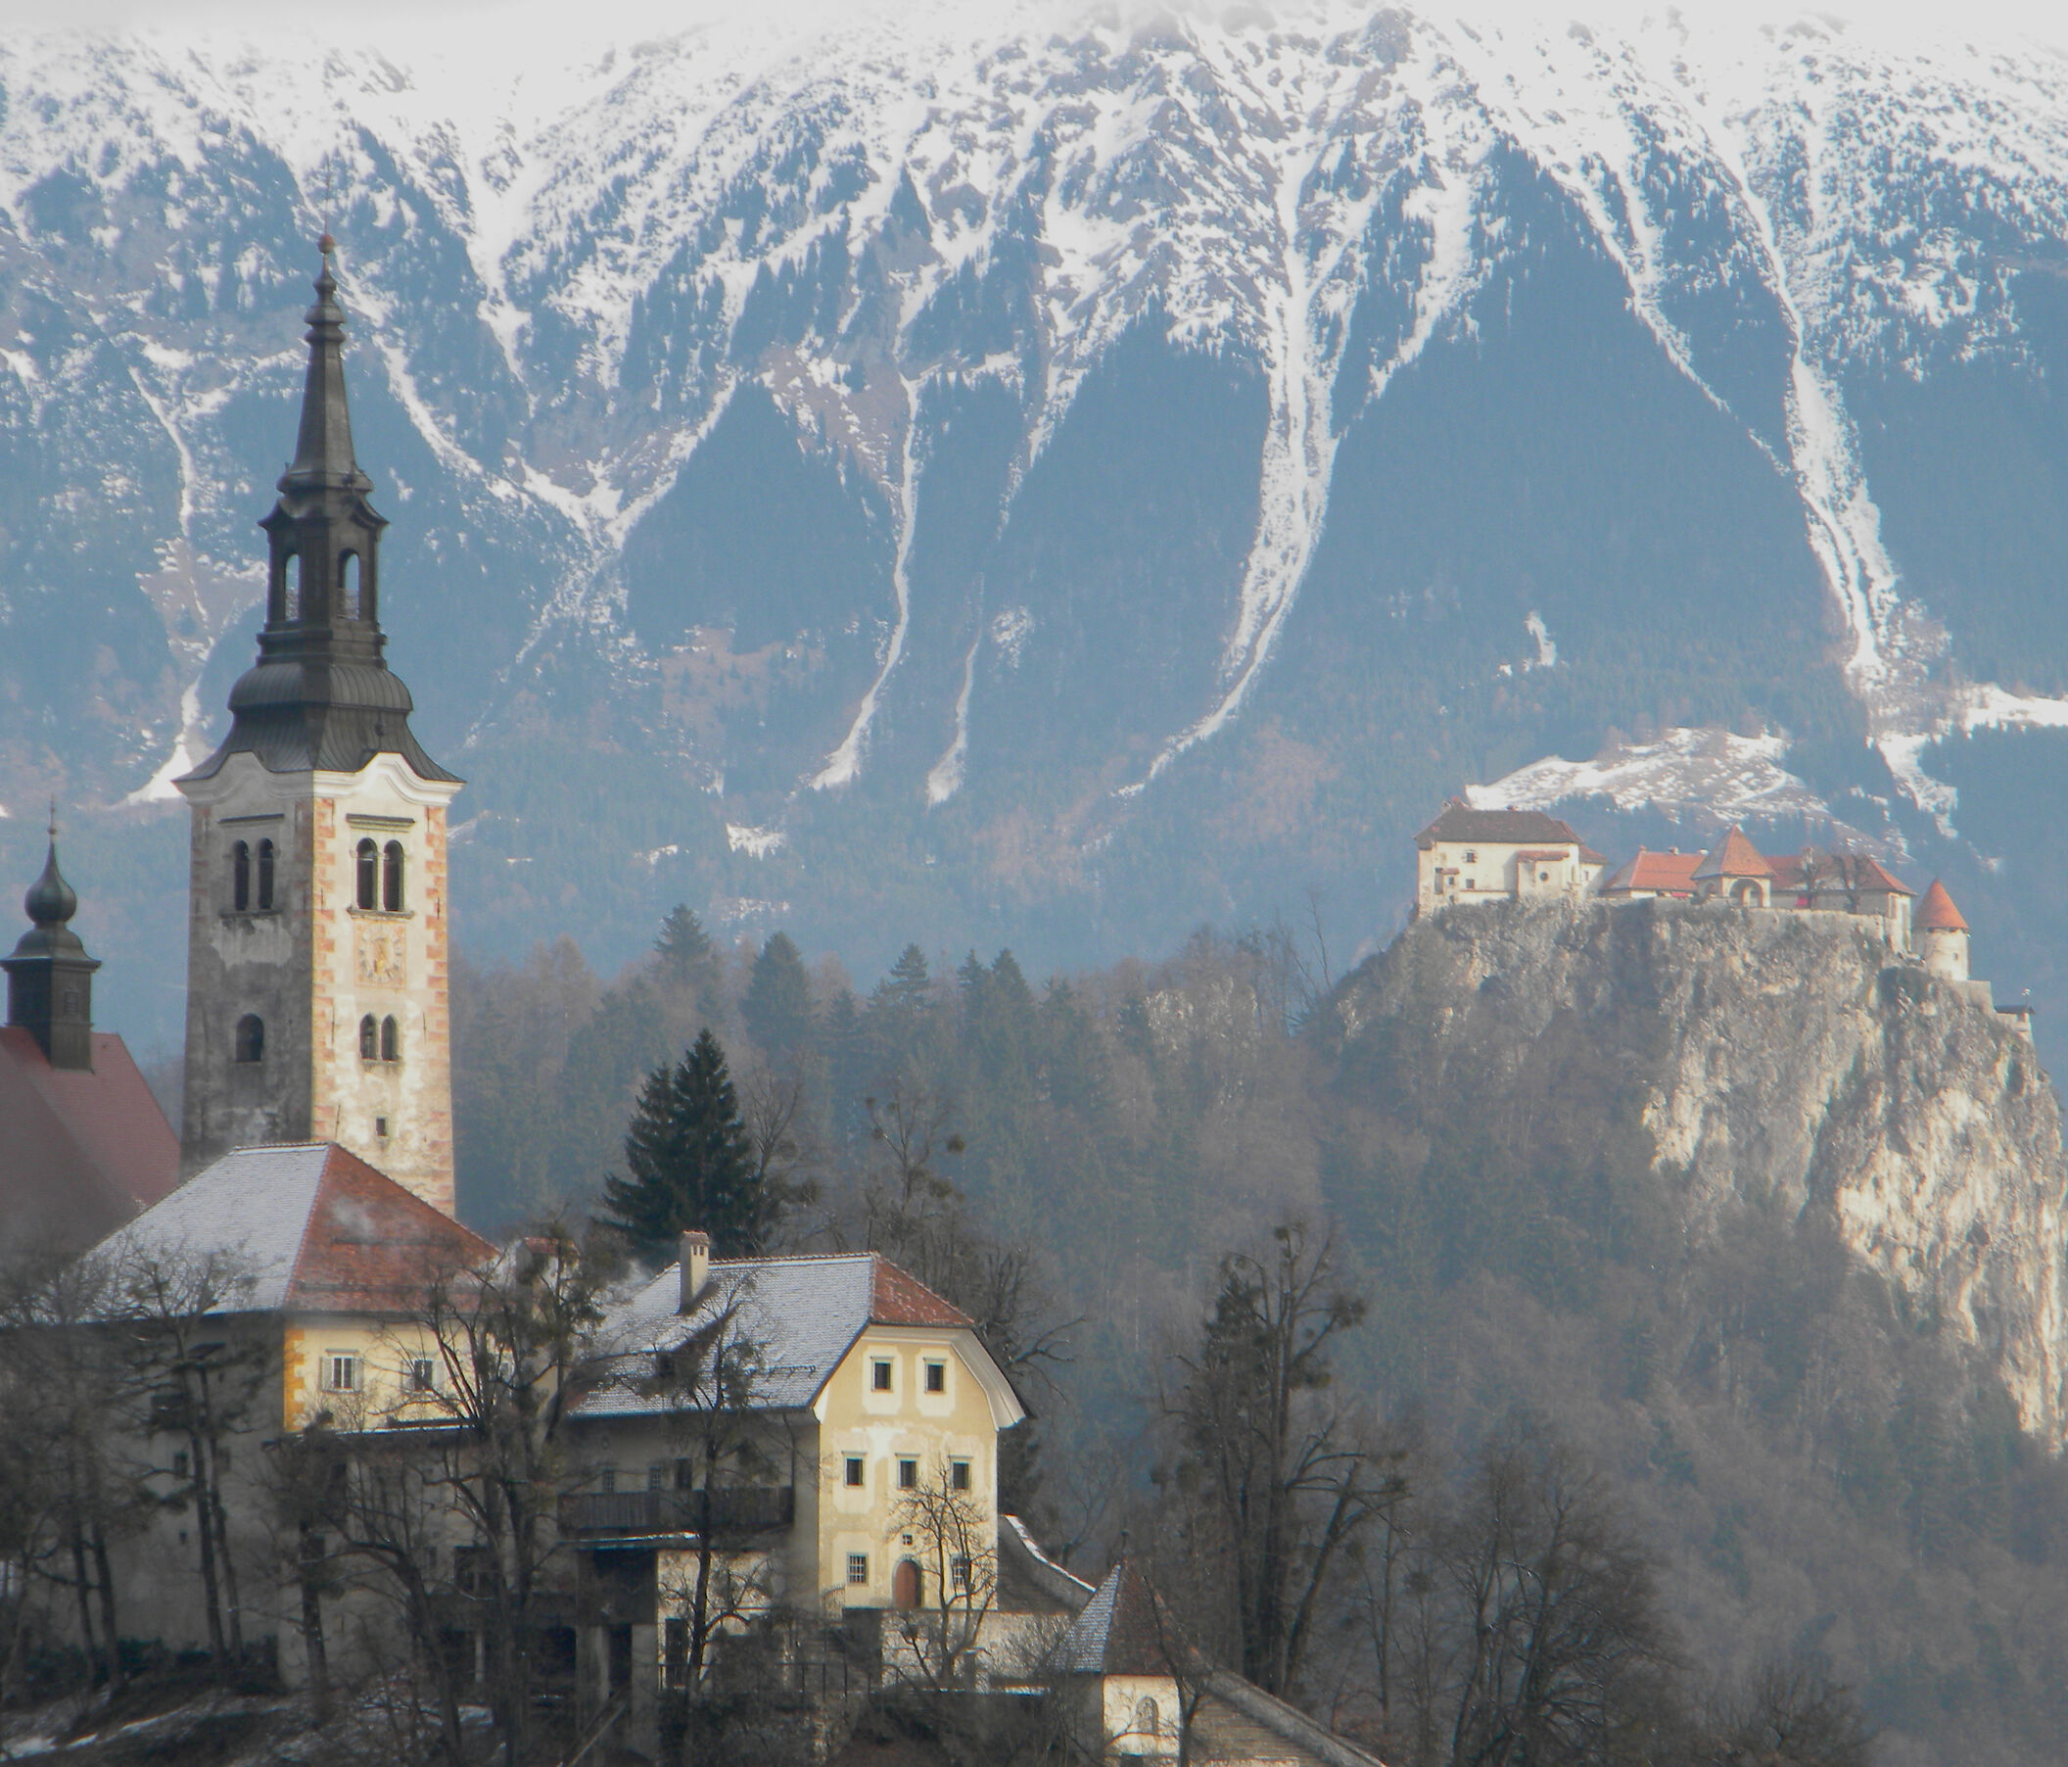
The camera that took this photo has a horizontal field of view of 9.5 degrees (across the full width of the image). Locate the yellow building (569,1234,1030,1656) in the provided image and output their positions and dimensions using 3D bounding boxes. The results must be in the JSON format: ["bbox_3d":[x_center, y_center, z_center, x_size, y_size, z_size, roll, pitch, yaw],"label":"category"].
[{"bbox_3d":[-9.453,22.093,494.416,12.000,16.600,14.600,4,-6,-42],"label":"yellow building"}]

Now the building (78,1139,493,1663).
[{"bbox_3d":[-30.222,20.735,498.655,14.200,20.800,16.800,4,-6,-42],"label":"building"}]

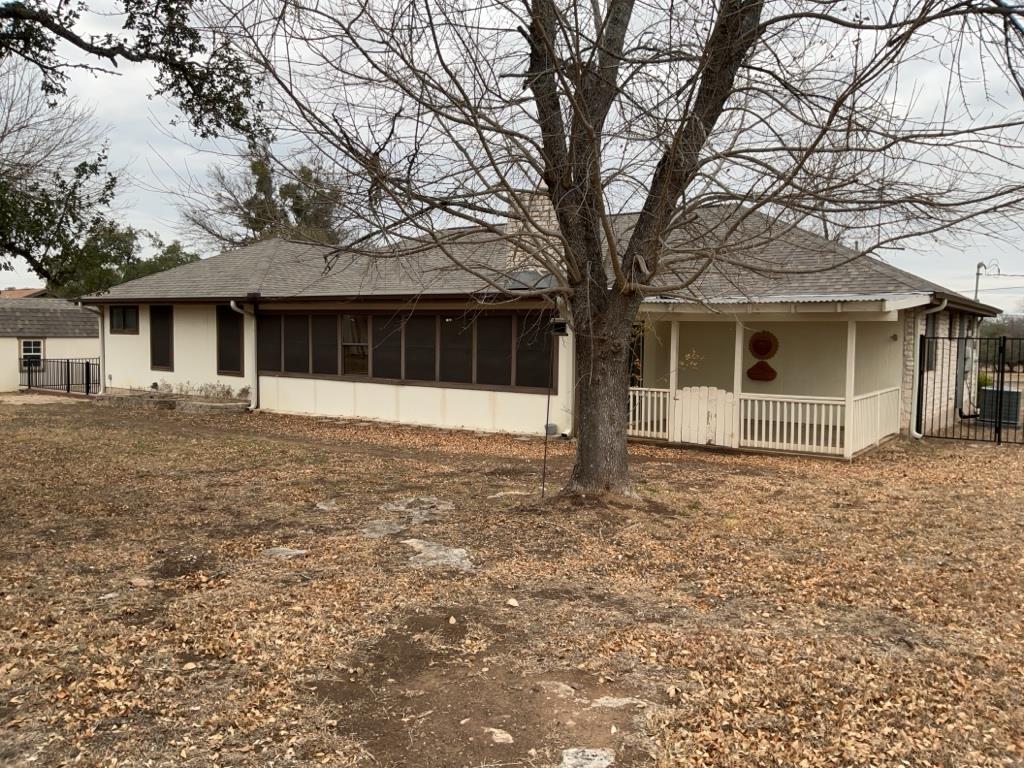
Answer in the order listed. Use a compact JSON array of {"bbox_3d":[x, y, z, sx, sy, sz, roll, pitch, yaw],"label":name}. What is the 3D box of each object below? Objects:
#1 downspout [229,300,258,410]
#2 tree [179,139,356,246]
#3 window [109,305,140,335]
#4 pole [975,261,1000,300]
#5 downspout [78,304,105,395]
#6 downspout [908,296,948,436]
[{"bbox_3d":[-6.089,-0.644,18.149,0.100,2.480,0.620,3,5,35],"label":"downspout"},{"bbox_3d":[-12.456,-6.482,40.370,8.400,11.050,8.200,3,5,35],"label":"tree"},{"bbox_3d":[-10.604,-1.753,21.853,1.457,0.814,0.100,3,5,34],"label":"window"},{"bbox_3d":[12.774,-2.780,21.456,0.650,1.080,0.150,3,5,35],"label":"pole"},{"bbox_3d":[-11.564,-0.983,21.995,0.100,2.460,0.620,3,5,35],"label":"downspout"},{"bbox_3d":[7.464,-0.252,14.239,0.520,2.480,0.100,3,5,35],"label":"downspout"}]

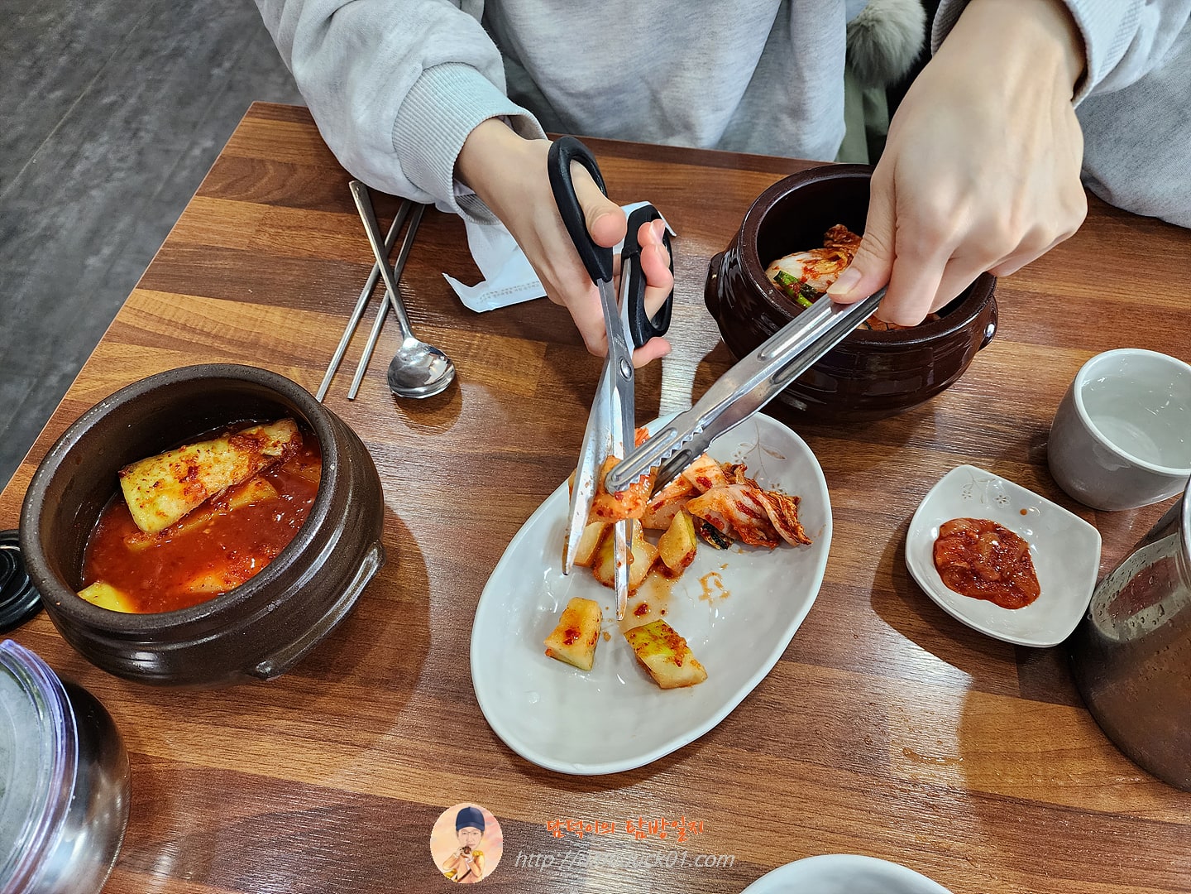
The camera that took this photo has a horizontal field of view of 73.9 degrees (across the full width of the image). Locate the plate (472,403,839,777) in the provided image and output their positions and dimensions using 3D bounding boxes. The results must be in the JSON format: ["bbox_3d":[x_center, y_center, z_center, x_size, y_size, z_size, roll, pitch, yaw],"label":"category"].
[{"bbox_3d":[0.034,0.066,0.410,0.142,0.027,0.224,36,64,20],"label":"plate"}]

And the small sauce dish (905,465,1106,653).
[{"bbox_3d":[0.205,0.063,0.412,0.089,0.027,0.089,33,63,19],"label":"small sauce dish"}]

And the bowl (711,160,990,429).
[{"bbox_3d":[0.151,-0.088,0.474,0.170,0.084,0.154,8,58,5],"label":"bowl"}]

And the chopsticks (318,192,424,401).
[{"bbox_3d":[-0.141,-0.122,0.540,0.025,0.007,0.222,8,58,5],"label":"chopsticks"}]

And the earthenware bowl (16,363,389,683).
[{"bbox_3d":[-0.187,0.038,0.395,0.166,0.081,0.160,0,58,0],"label":"earthenware bowl"}]

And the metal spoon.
[{"bbox_3d":[-0.138,-0.108,0.524,0.042,0.020,0.203,-17,59,-10],"label":"metal spoon"}]

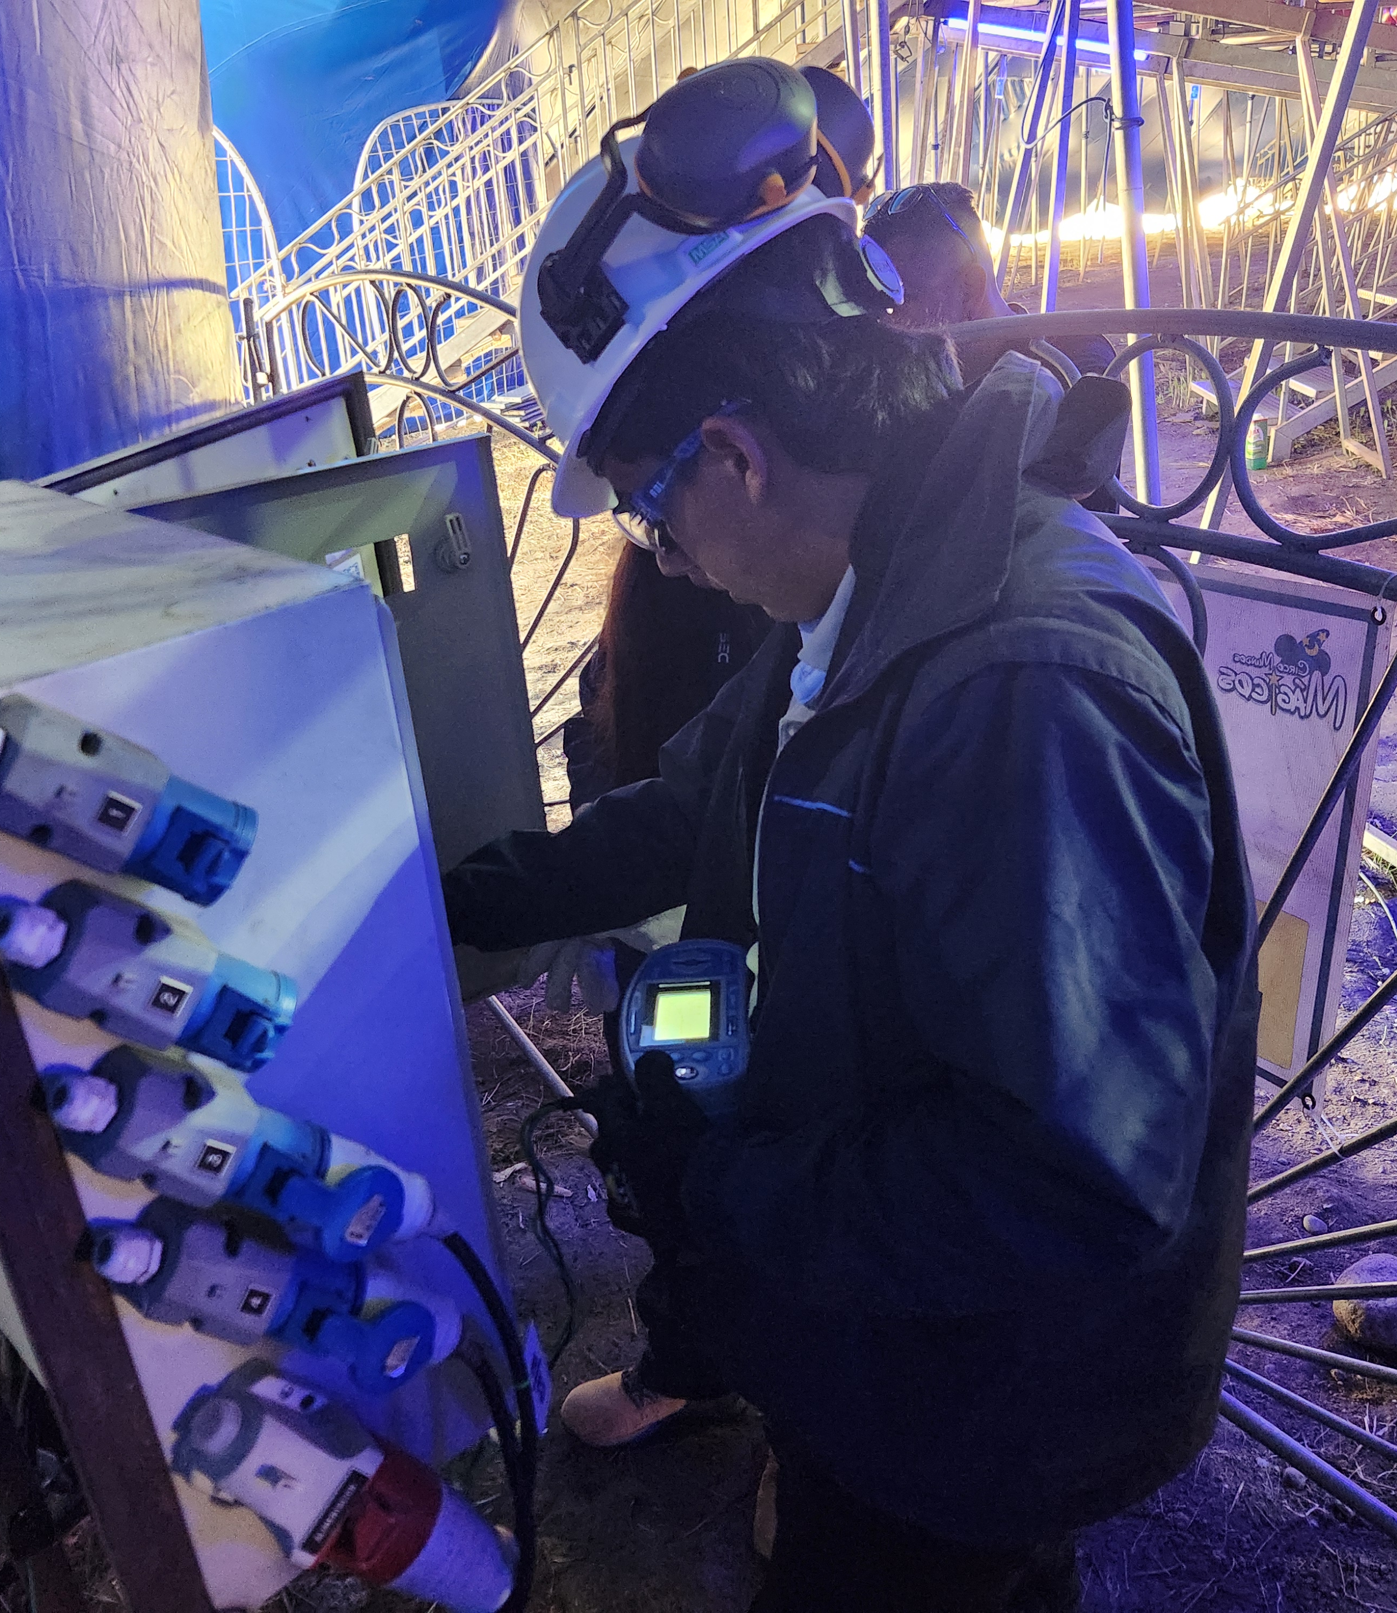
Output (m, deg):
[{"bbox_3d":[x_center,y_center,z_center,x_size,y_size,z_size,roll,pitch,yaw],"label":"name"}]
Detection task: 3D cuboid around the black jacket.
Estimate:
[{"bbox_3d":[0.096,0.116,1.067,0.620,0.820,0.570,-7,28,-5],"label":"black jacket"}]

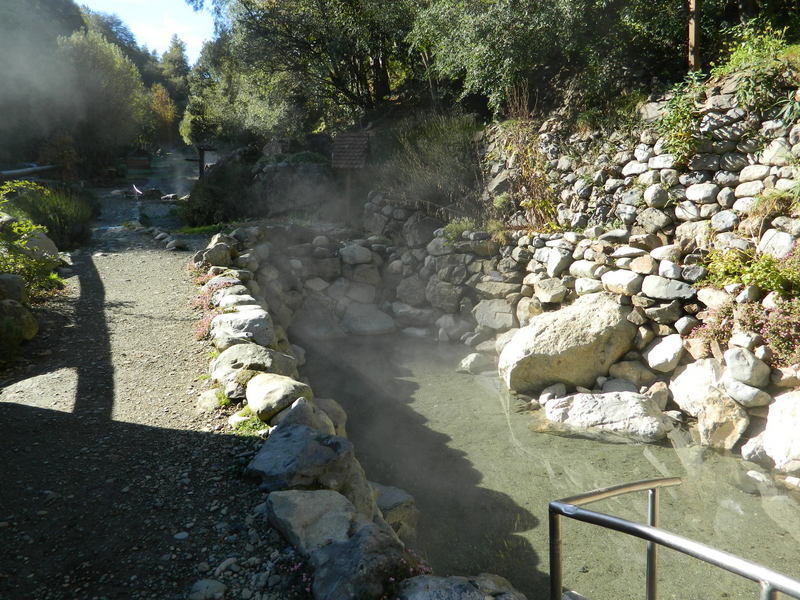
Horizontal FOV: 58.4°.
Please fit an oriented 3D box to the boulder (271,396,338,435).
[{"bbox_3d":[-0.586,0.726,4.350,0.400,0.320,0.380,-5,12,-17],"label":"boulder"}]

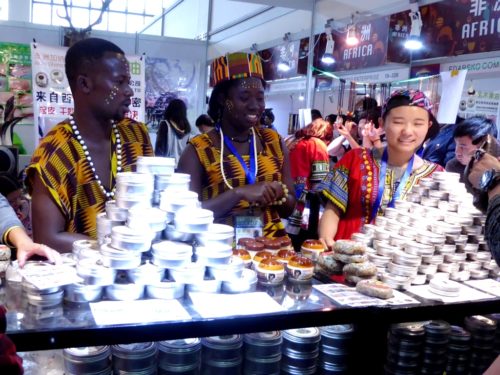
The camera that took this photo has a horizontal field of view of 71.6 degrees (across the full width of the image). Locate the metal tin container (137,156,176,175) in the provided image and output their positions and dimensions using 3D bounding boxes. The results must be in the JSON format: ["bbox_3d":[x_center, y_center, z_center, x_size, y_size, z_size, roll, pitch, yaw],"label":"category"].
[{"bbox_3d":[-0.230,-0.053,0.855,0.087,0.039,0.087,3,7,0],"label":"metal tin container"}]

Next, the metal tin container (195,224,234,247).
[{"bbox_3d":[-0.083,0.115,0.831,0.090,0.039,0.090,3,8,0],"label":"metal tin container"}]

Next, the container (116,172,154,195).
[{"bbox_3d":[-0.280,-0.012,0.851,0.090,0.039,0.090,3,8,0],"label":"container"}]

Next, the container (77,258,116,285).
[{"bbox_3d":[-0.349,0.188,0.789,0.087,0.039,0.087,3,7,0],"label":"container"}]

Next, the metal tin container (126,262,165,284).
[{"bbox_3d":[-0.241,0.195,0.802,0.090,0.039,0.090,3,8,0],"label":"metal tin container"}]

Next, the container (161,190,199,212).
[{"bbox_3d":[-0.170,0.032,0.835,0.087,0.039,0.087,3,7,0],"label":"container"}]

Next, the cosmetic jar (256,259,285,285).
[{"bbox_3d":[0.059,0.217,0.926,0.074,0.060,0.074,3,8,0],"label":"cosmetic jar"}]

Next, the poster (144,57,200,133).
[{"bbox_3d":[-1.028,-1.227,4.600,0.730,1.000,0.010,2,8,-9],"label":"poster"}]

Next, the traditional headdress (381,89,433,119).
[{"bbox_3d":[0.550,-0.290,1.210,0.170,0.115,0.195,7,9,25],"label":"traditional headdress"}]

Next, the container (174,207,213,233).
[{"bbox_3d":[-0.132,0.076,0.822,0.090,0.039,0.090,3,8,0],"label":"container"}]

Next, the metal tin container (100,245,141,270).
[{"bbox_3d":[-0.291,0.152,0.788,0.087,0.039,0.087,3,7,0],"label":"metal tin container"}]

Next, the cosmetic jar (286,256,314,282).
[{"bbox_3d":[0.139,0.218,0.949,0.074,0.060,0.074,3,8,0],"label":"cosmetic jar"}]

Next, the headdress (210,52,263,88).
[{"bbox_3d":[-0.046,-0.432,1.270,0.190,0.105,0.195,-3,8,0],"label":"headdress"}]

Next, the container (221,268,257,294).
[{"bbox_3d":[-0.028,0.233,0.871,0.087,0.039,0.087,3,7,0],"label":"container"}]

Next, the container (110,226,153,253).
[{"bbox_3d":[-0.266,0.115,0.785,0.090,0.039,0.090,3,8,0],"label":"container"}]

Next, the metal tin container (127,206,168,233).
[{"bbox_3d":[-0.237,0.072,0.806,0.087,0.039,0.087,3,7,0],"label":"metal tin container"}]

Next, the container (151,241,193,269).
[{"bbox_3d":[-0.181,0.155,0.805,0.087,0.039,0.087,3,7,0],"label":"container"}]

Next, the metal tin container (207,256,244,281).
[{"bbox_3d":[-0.059,0.194,0.841,0.090,0.039,0.090,3,8,0],"label":"metal tin container"}]

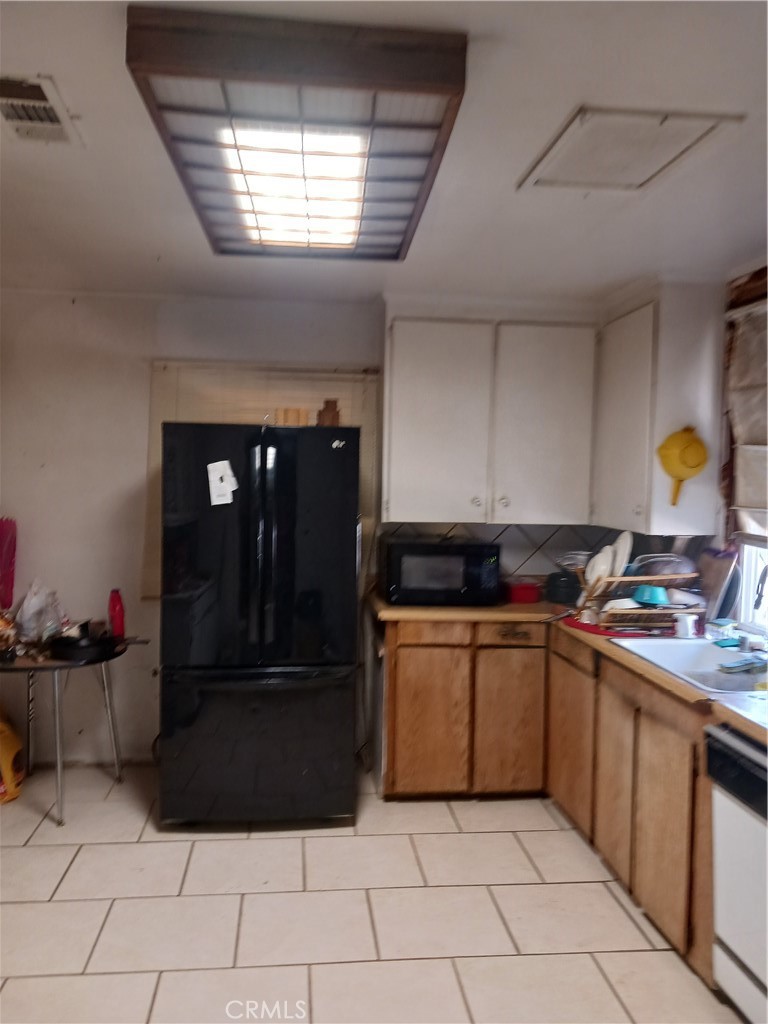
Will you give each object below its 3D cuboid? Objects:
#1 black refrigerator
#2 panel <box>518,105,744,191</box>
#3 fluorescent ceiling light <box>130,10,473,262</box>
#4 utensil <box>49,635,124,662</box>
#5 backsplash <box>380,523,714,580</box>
[{"bbox_3d":[-0.567,0.487,3.787,0.834,1.740,0.830,1,2,-6],"label":"black refrigerator"},{"bbox_3d":[0.669,-1.025,2.282,0.410,0.022,0.560,1,2,-6],"label":"panel"},{"bbox_3d":[-0.223,-0.988,2.321,0.704,0.119,1.365,1,2,-4],"label":"fluorescent ceiling light"},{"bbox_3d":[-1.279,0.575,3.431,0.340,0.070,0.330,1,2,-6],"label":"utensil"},{"bbox_3d":[0.673,0.214,4.368,1.405,0.320,0.030,1,2,-6],"label":"backsplash"}]

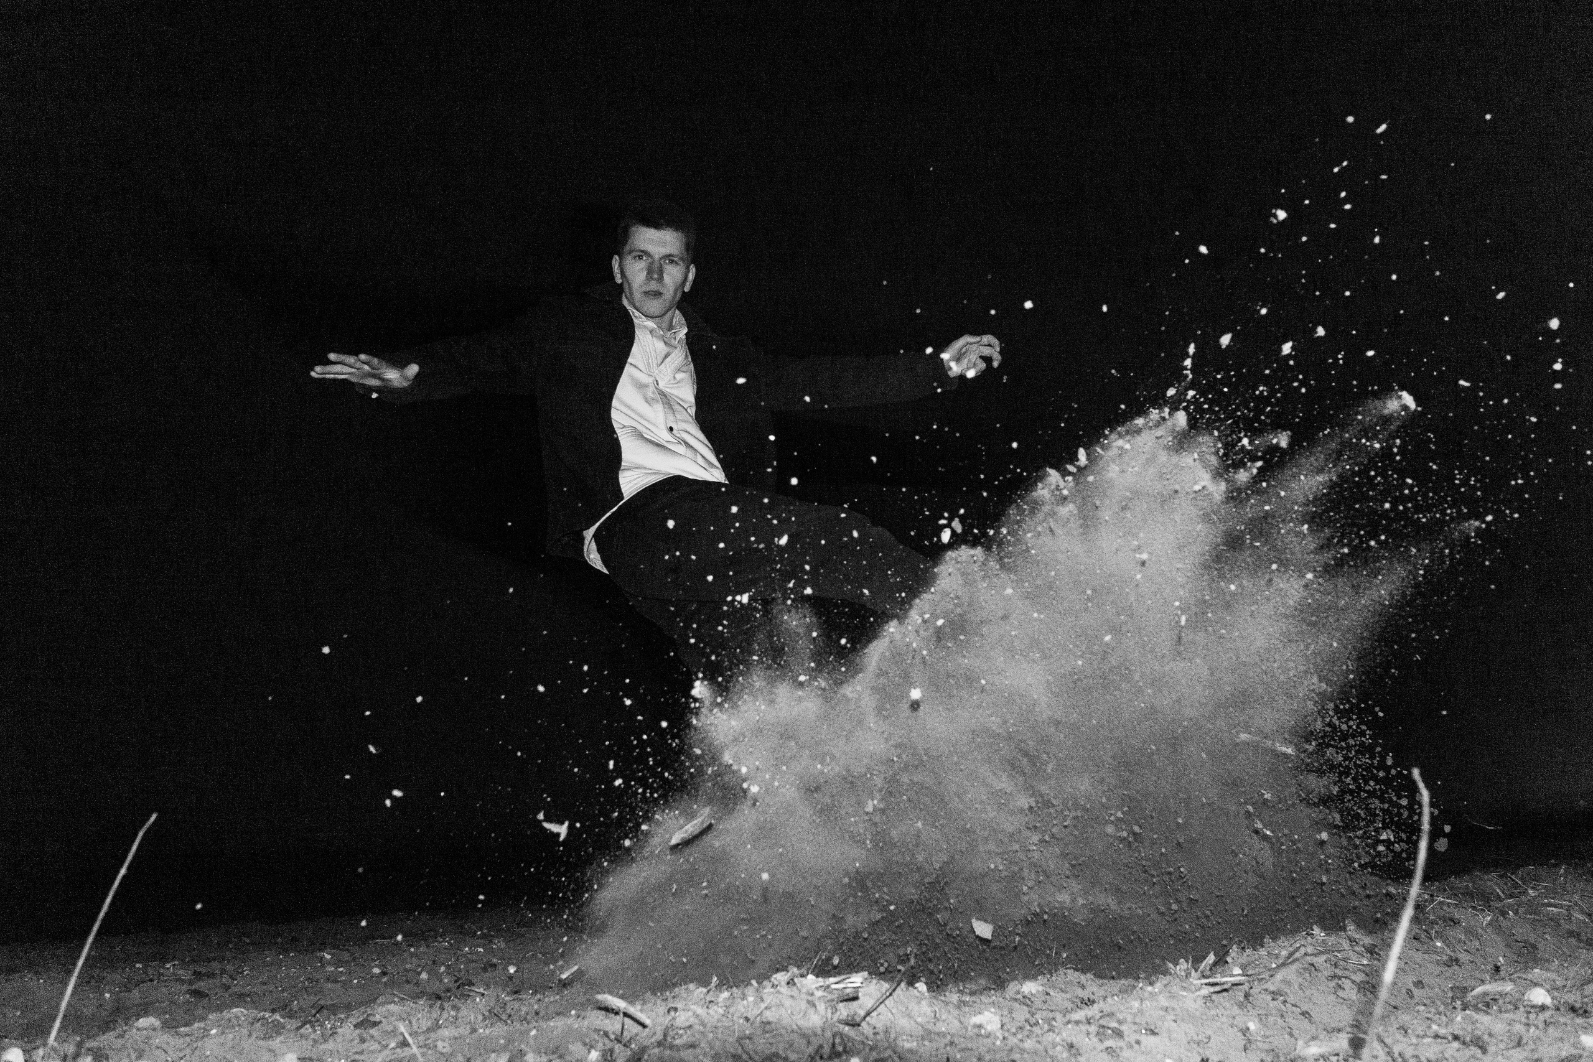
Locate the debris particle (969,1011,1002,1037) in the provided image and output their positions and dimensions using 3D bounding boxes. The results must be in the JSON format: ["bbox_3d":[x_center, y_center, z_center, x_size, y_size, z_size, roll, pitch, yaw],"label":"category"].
[{"bbox_3d":[0.289,0.750,1.620,0.047,0.033,0.040,0,-11,0],"label":"debris particle"}]

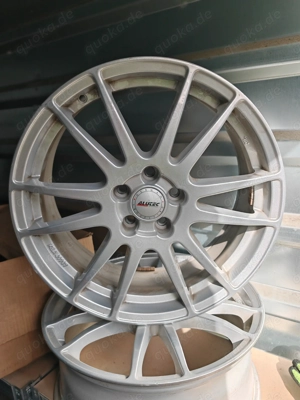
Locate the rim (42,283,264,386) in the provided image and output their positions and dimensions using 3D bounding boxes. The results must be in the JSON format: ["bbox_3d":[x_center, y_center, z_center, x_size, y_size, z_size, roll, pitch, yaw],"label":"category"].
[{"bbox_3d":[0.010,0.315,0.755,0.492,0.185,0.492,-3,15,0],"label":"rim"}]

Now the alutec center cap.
[{"bbox_3d":[-0.002,0.007,0.577,0.064,0.064,0.015,-3,15,-1],"label":"alutec center cap"}]

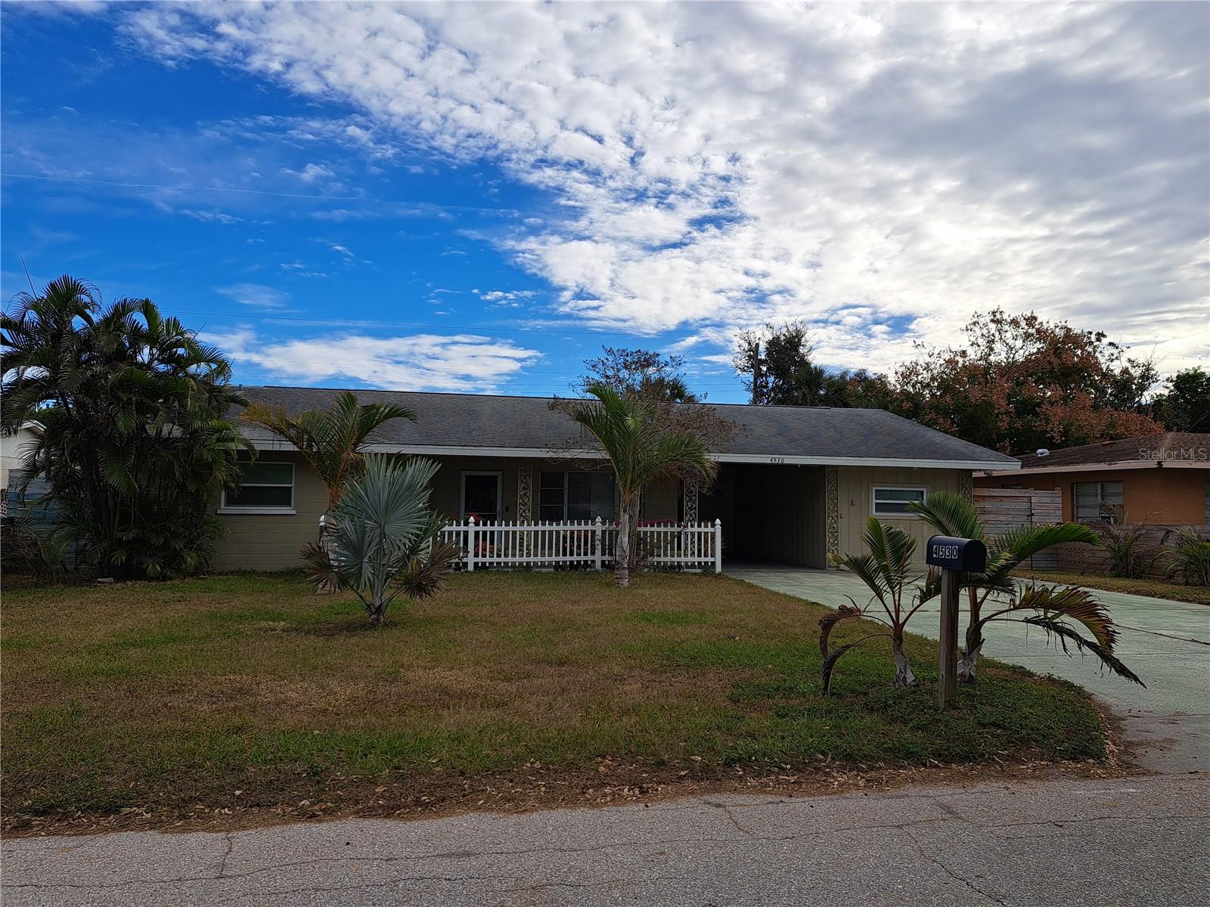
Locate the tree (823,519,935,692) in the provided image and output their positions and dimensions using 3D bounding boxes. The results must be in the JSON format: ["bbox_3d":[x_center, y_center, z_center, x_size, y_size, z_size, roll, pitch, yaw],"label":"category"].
[{"bbox_3d":[2.117,1.163,6.460,0.850,1.300,0.950,2,-4,-11],"label":"tree"}]

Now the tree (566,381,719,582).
[{"bbox_3d":[0.583,0.546,14.344,2.500,3.460,2.400,2,-4,-11],"label":"tree"}]

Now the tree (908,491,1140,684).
[{"bbox_3d":[3.361,1.083,6.704,1.800,1.520,1.500,2,-4,-11],"label":"tree"}]

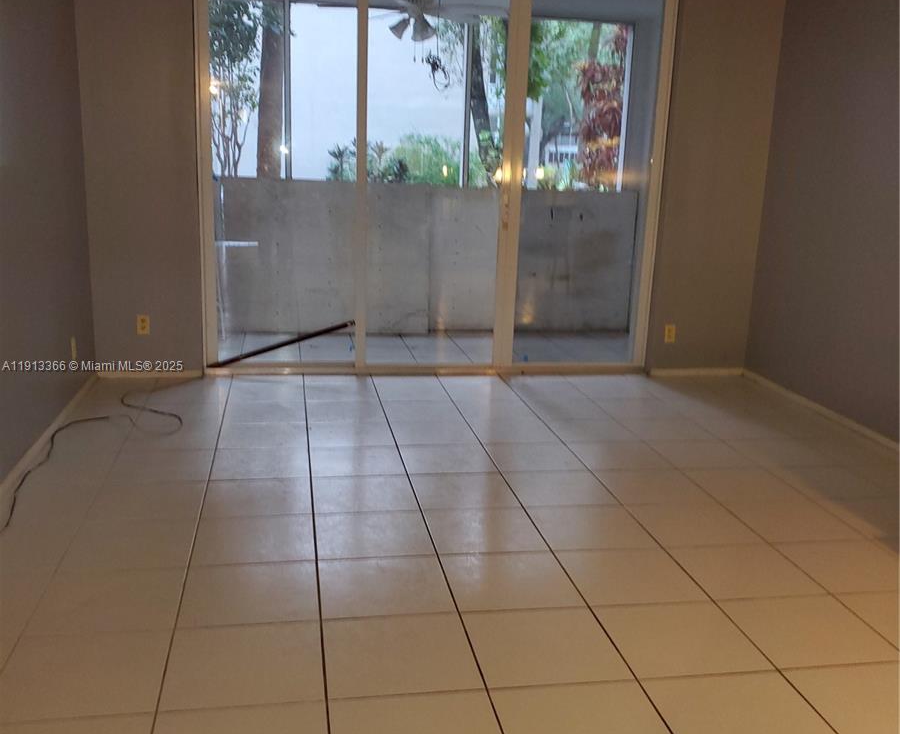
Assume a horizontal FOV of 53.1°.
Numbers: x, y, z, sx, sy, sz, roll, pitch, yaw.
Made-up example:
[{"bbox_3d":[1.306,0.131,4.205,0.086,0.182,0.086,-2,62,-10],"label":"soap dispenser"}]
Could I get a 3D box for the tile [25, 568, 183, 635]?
[{"bbox_3d":[-1.008,0.697,2.692,0.402,0.010,0.394,0,14,-10],"label":"tile"}]

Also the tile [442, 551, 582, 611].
[{"bbox_3d":[0.194,0.696,2.927,0.400,0.010,0.394,0,14,-10],"label":"tile"}]

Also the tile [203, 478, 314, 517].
[{"bbox_3d":[-0.744,0.511,3.512,0.402,0.010,0.394,0,14,-10],"label":"tile"}]

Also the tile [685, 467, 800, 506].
[{"bbox_3d":[1.257,0.507,3.889,0.395,0.010,0.382,0,14,-10],"label":"tile"}]

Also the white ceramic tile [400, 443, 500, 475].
[{"bbox_3d":[-0.012,0.419,4.063,0.400,0.010,0.394,0,14,-10],"label":"white ceramic tile"}]

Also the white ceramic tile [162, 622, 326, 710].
[{"bbox_3d":[-0.539,0.788,2.391,0.402,0.010,0.394,0,14,-10],"label":"white ceramic tile"}]

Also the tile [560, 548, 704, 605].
[{"bbox_3d":[0.593,0.694,2.992,0.395,0.010,0.382,0,14,-10],"label":"tile"}]

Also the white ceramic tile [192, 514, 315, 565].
[{"bbox_3d":[-0.681,0.608,3.171,0.400,0.010,0.390,0,14,-10],"label":"white ceramic tile"}]

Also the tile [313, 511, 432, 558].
[{"bbox_3d":[-0.277,0.605,3.233,0.400,0.010,0.394,0,14,-10],"label":"tile"}]

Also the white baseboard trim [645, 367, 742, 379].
[{"bbox_3d":[1.599,0.038,5.815,0.641,0.050,0.013,0,14,-10],"label":"white baseboard trim"}]

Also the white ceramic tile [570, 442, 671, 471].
[{"bbox_3d":[0.788,0.415,4.193,0.395,0.010,0.382,0,14,-10],"label":"white ceramic tile"}]

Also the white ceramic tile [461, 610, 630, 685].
[{"bbox_3d":[0.261,0.787,2.543,0.395,0.010,0.382,0,14,-10],"label":"white ceramic tile"}]

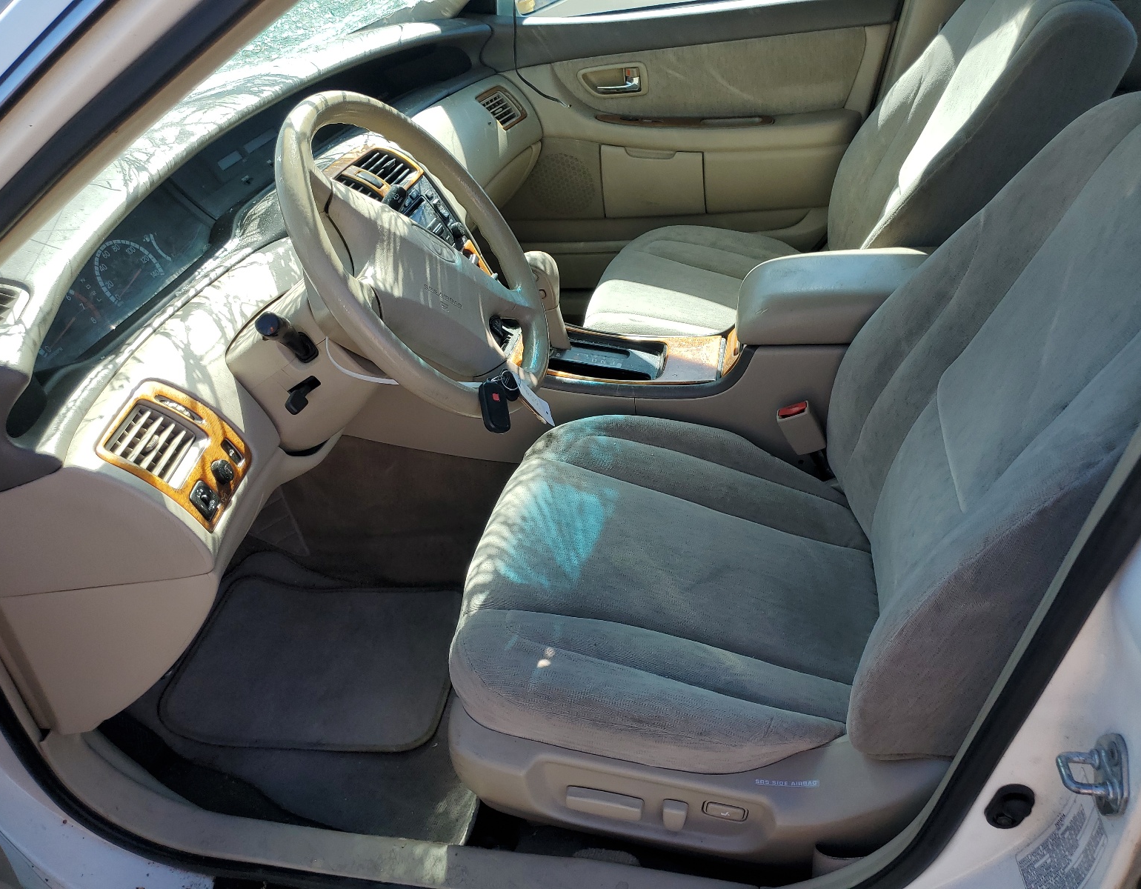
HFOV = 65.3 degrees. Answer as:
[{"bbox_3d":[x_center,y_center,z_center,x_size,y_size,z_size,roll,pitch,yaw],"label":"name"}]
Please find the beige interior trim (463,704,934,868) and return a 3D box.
[{"bbox_3d":[0.134,0.350,0.962,0.510,0.195,0.085,2,34,12],"label":"beige interior trim"}]

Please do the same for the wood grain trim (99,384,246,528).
[{"bbox_3d":[-0.373,0.008,0.845,0.028,0.130,0.130,-43,25,25],"label":"wood grain trim"}]

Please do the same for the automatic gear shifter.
[{"bbox_3d":[-0.037,-0.213,1.370,0.056,0.155,0.045,-6,32,17],"label":"automatic gear shifter"}]

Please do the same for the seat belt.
[{"bbox_3d":[0.342,-0.005,1.280,0.045,0.122,0.026,-15,29,22],"label":"seat belt"}]

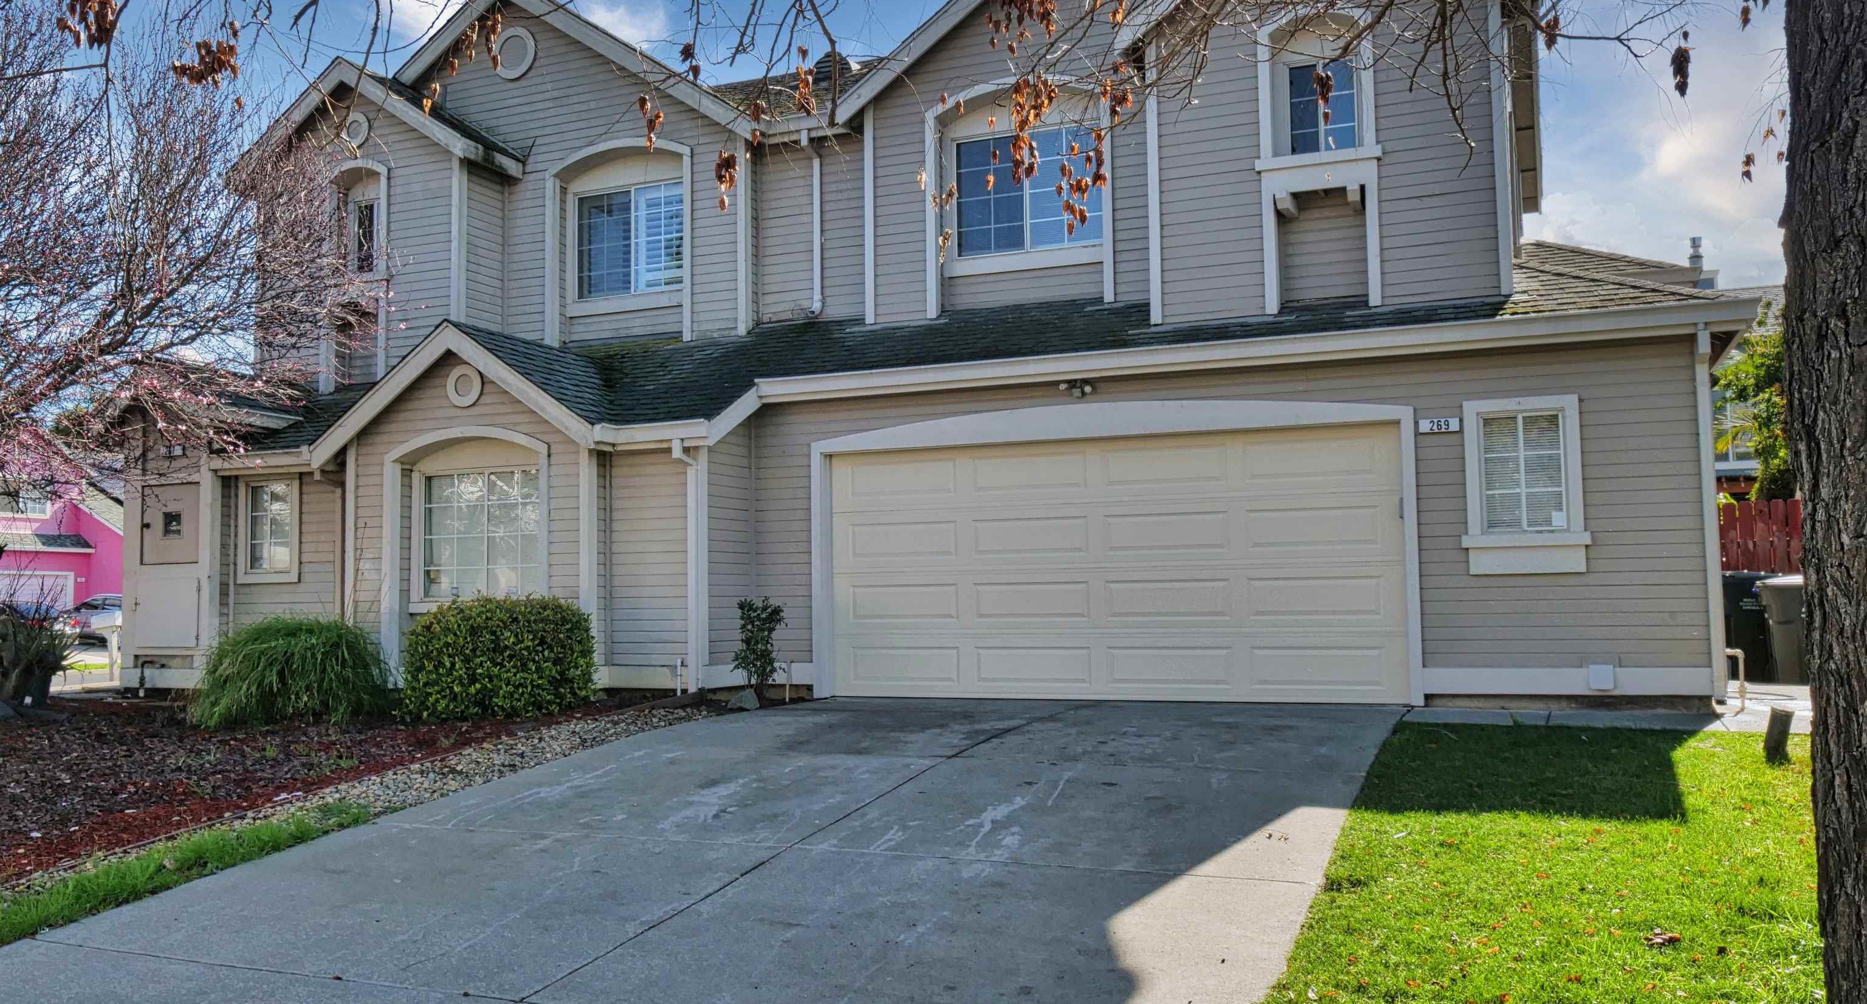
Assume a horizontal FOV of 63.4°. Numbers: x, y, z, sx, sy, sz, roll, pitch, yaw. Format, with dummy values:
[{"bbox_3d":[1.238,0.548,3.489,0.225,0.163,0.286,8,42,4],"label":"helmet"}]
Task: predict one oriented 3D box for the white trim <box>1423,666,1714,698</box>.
[{"bbox_3d":[4.482,1.282,10.764,1.900,0.185,0.045,-2,-4,24],"label":"white trim"}]

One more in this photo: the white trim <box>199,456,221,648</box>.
[{"bbox_3d":[-6.695,0.538,13.962,0.120,1.900,0.110,-2,-4,24],"label":"white trim"}]

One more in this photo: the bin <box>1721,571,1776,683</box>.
[{"bbox_3d":[7.889,1.223,14.729,0.620,1.060,0.720,-2,-4,24],"label":"bin"}]

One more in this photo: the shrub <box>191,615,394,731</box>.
[{"bbox_3d":[-5.404,1.381,12.688,1.500,0.880,1.300,-2,-4,24],"label":"shrub"}]

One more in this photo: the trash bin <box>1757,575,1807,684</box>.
[{"bbox_3d":[8.094,1.211,14.290,0.550,1.010,0.600,-2,-4,23],"label":"trash bin"}]

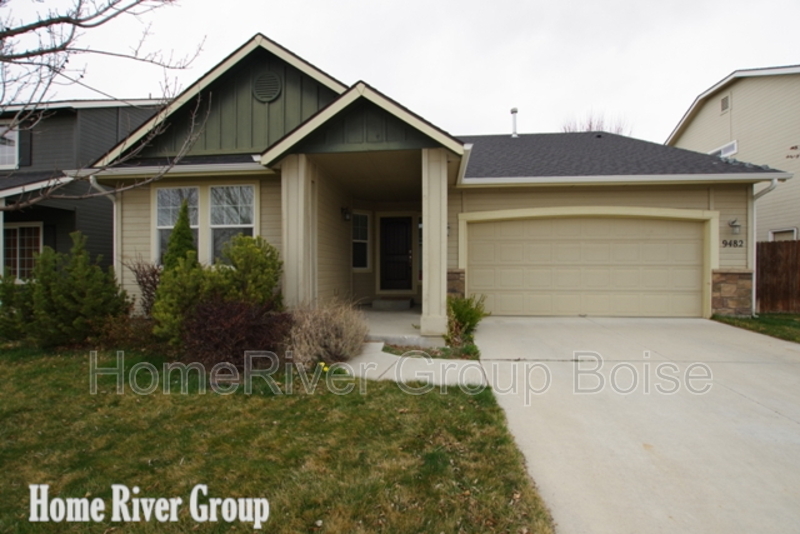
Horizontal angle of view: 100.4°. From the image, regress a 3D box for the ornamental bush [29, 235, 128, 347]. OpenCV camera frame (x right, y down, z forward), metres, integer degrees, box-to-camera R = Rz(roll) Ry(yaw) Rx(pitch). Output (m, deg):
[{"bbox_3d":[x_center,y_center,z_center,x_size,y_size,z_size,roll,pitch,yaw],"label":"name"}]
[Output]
[{"bbox_3d":[-5.040,0.310,5.320,1.220,1.680,1.120,0,0,5],"label":"ornamental bush"}]

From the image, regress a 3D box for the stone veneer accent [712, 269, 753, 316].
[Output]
[{"bbox_3d":[6.650,0.515,6.720,0.760,0.960,0.150,0,0,5],"label":"stone veneer accent"}]

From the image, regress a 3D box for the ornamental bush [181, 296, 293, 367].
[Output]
[{"bbox_3d":[-2.400,0.850,4.920,1.430,0.830,1.220,0,0,5],"label":"ornamental bush"}]

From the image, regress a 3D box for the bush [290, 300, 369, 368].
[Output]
[{"bbox_3d":[-1.020,0.875,4.750,1.100,0.800,1.050,0,0,5],"label":"bush"}]

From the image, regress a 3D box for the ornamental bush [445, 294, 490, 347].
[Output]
[{"bbox_3d":[1.080,0.840,5.250,0.680,0.780,0.630,0,0,5],"label":"ornamental bush"}]

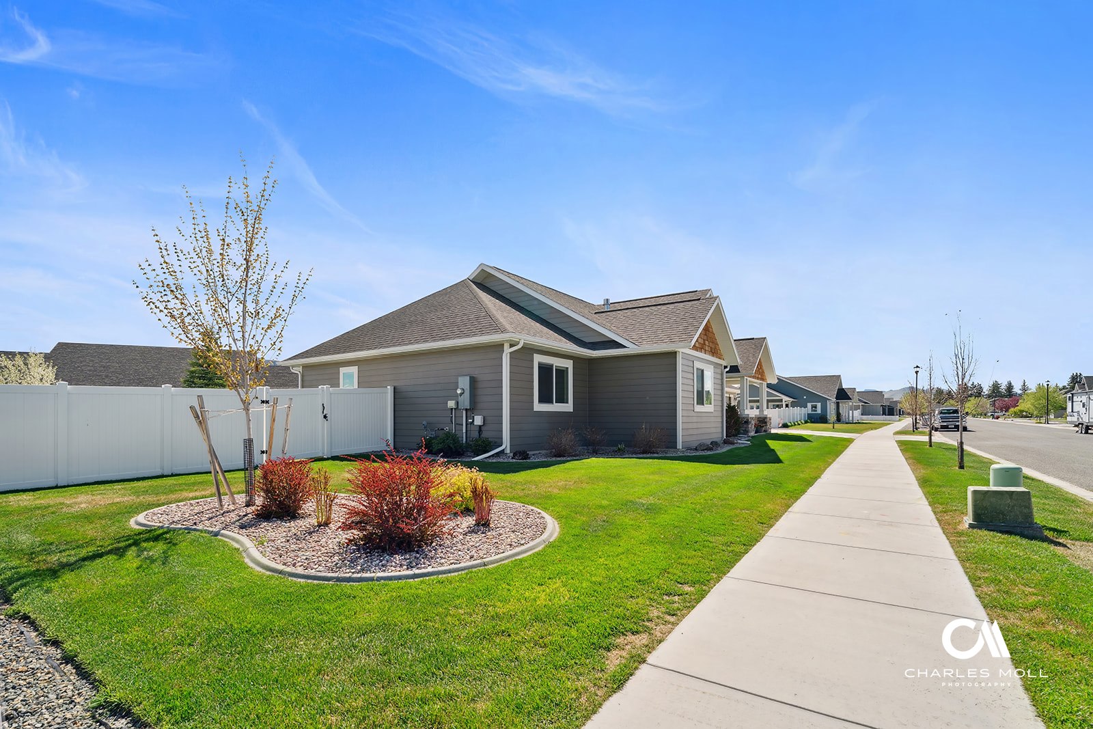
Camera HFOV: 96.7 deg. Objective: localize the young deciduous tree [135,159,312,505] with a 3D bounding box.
[{"bbox_3d":[-4.380,-0.441,6.600,2.050,4.700,2.050,2,-4,-34],"label":"young deciduous tree"}]

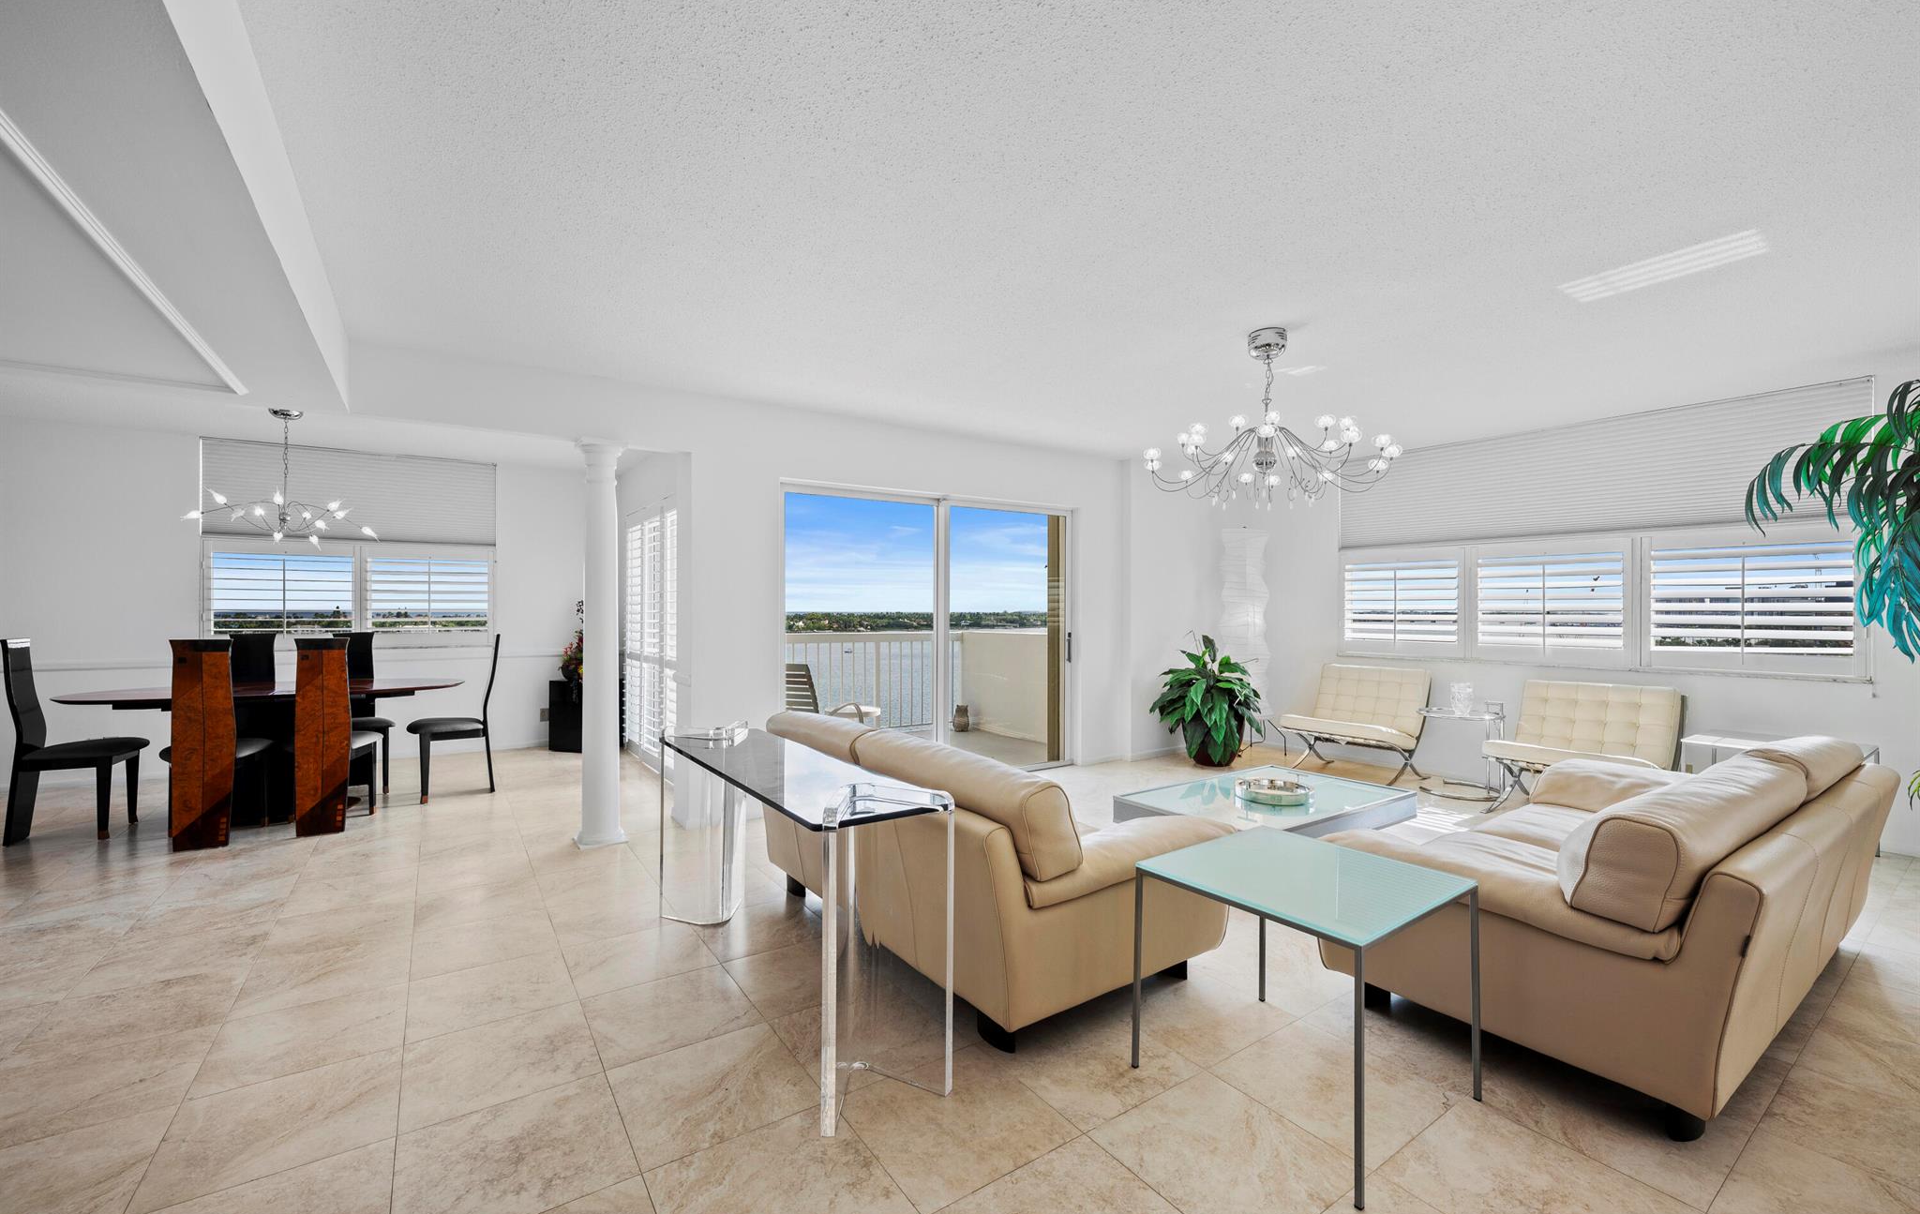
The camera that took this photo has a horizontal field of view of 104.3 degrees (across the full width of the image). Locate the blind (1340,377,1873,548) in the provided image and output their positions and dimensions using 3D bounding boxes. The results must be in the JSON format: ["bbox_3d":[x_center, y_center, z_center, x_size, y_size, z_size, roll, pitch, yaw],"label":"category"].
[{"bbox_3d":[3.935,-0.846,5.046,0.060,0.720,2.820,0,0,-35],"label":"blind"}]

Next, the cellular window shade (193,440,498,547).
[{"bbox_3d":[-4.839,-0.891,6.049,1.830,0.710,0.060,0,0,-35],"label":"cellular window shade"}]

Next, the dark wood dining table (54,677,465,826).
[{"bbox_3d":[-4.110,0.873,4.516,1.860,0.750,0.980,0,0,-35],"label":"dark wood dining table"}]

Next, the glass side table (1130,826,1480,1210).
[{"bbox_3d":[0.912,0.993,1.996,0.615,0.560,0.615,0,0,-35],"label":"glass side table"}]

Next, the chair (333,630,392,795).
[{"bbox_3d":[-4.077,0.713,4.984,0.460,1.075,0.510,0,0,-35],"label":"chair"}]

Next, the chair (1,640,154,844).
[{"bbox_3d":[-4.823,0.717,4.091,0.550,1.080,0.440,0,0,-31],"label":"chair"}]

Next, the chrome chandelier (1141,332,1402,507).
[{"bbox_3d":[1.466,-0.889,3.552,1.114,0.806,1.114,0,0,-35],"label":"chrome chandelier"}]

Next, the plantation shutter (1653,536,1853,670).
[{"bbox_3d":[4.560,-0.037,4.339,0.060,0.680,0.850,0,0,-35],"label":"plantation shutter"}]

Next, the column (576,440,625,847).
[{"bbox_3d":[-1.928,0.186,4.024,0.220,2.130,0.220,0,0,-35],"label":"column"}]

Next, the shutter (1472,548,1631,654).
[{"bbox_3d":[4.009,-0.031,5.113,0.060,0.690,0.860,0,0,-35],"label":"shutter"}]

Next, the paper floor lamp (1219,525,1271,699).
[{"bbox_3d":[2.550,0.305,6.612,0.450,1.960,0.450,0,0,-15],"label":"paper floor lamp"}]

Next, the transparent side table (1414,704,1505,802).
[{"bbox_3d":[3.446,0.972,5.128,0.510,0.620,0.510,0,0,-35],"label":"transparent side table"}]

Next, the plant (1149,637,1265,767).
[{"bbox_3d":[2.060,0.752,6.111,0.860,1.050,0.880,0,0,-35],"label":"plant"}]

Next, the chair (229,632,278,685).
[{"bbox_3d":[-4.492,0.711,4.698,0.460,1.075,0.510,0,0,-35],"label":"chair"}]

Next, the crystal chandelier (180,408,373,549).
[{"bbox_3d":[-4.225,-0.807,4.680,0.900,0.870,0.900,0,0,-35],"label":"crystal chandelier"}]

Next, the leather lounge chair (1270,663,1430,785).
[{"bbox_3d":[2.946,0.869,5.618,0.780,0.790,0.760,0,0,-35],"label":"leather lounge chair"}]

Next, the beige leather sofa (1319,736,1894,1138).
[{"bbox_3d":[2.312,0.878,2.585,2.030,0.755,0.990,0,0,-33],"label":"beige leather sofa"}]

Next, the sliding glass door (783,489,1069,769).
[{"bbox_3d":[-0.117,0.259,5.326,2.420,2.040,0.100,0,0,-35],"label":"sliding glass door"}]

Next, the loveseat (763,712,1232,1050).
[{"bbox_3d":[0.009,0.890,3.054,1.114,0.753,1.780,0,0,-35],"label":"loveseat"}]

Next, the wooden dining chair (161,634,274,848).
[{"bbox_3d":[-4.127,0.732,4.157,0.460,1.090,0.510,0,0,-32],"label":"wooden dining chair"}]

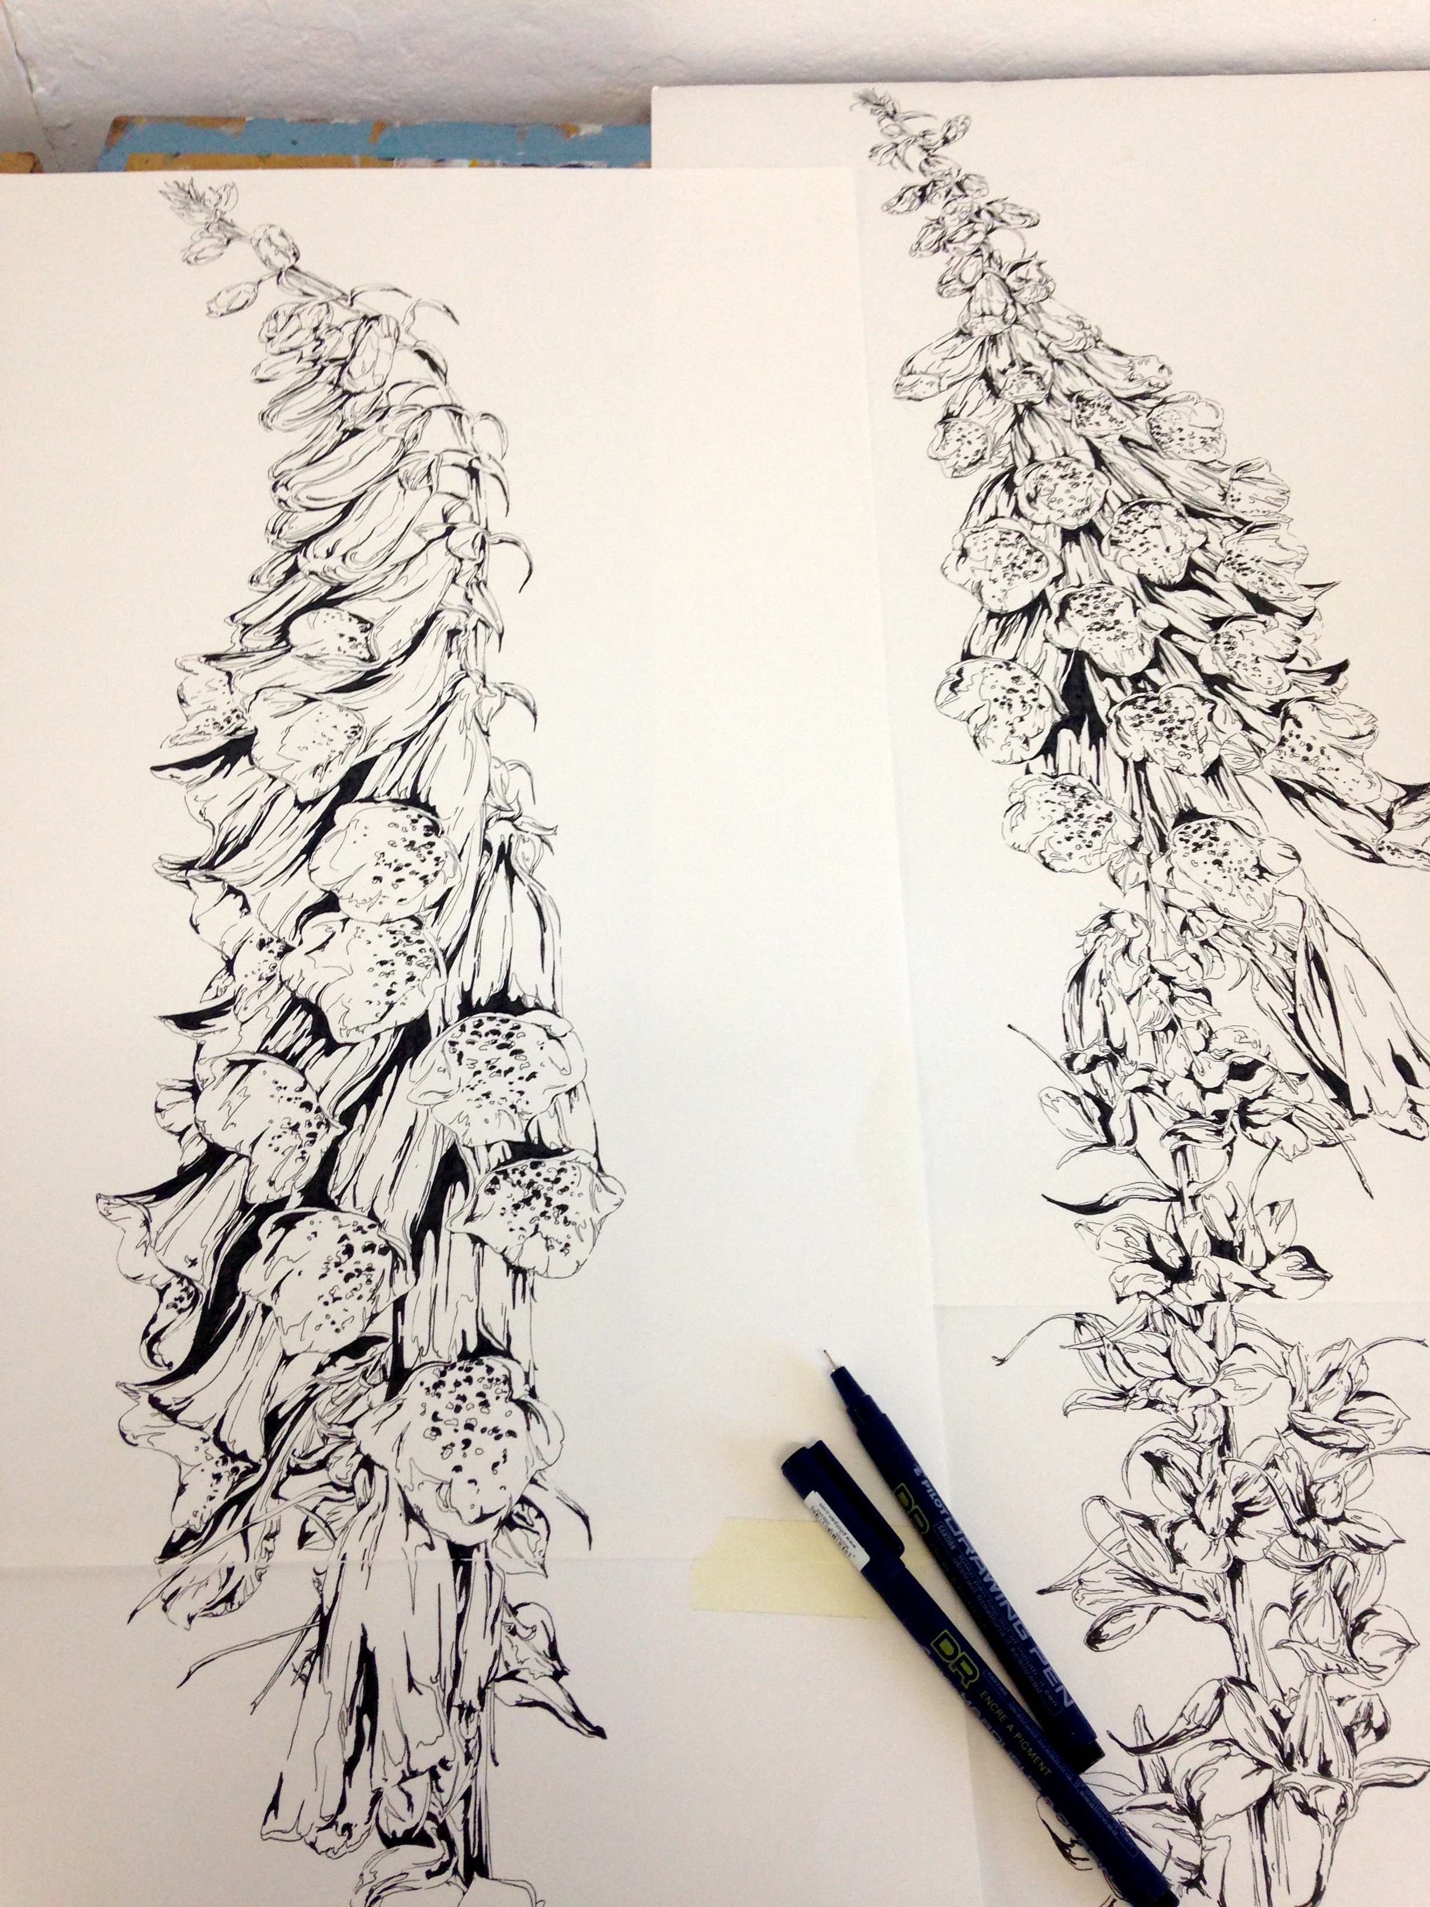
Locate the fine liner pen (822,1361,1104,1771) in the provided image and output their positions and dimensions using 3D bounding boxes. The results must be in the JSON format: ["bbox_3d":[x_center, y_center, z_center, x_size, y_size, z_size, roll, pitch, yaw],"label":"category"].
[{"bbox_3d":[0.061,0.152,0.469,0.010,0.010,0.121,-26,61,-16],"label":"fine liner pen"}]

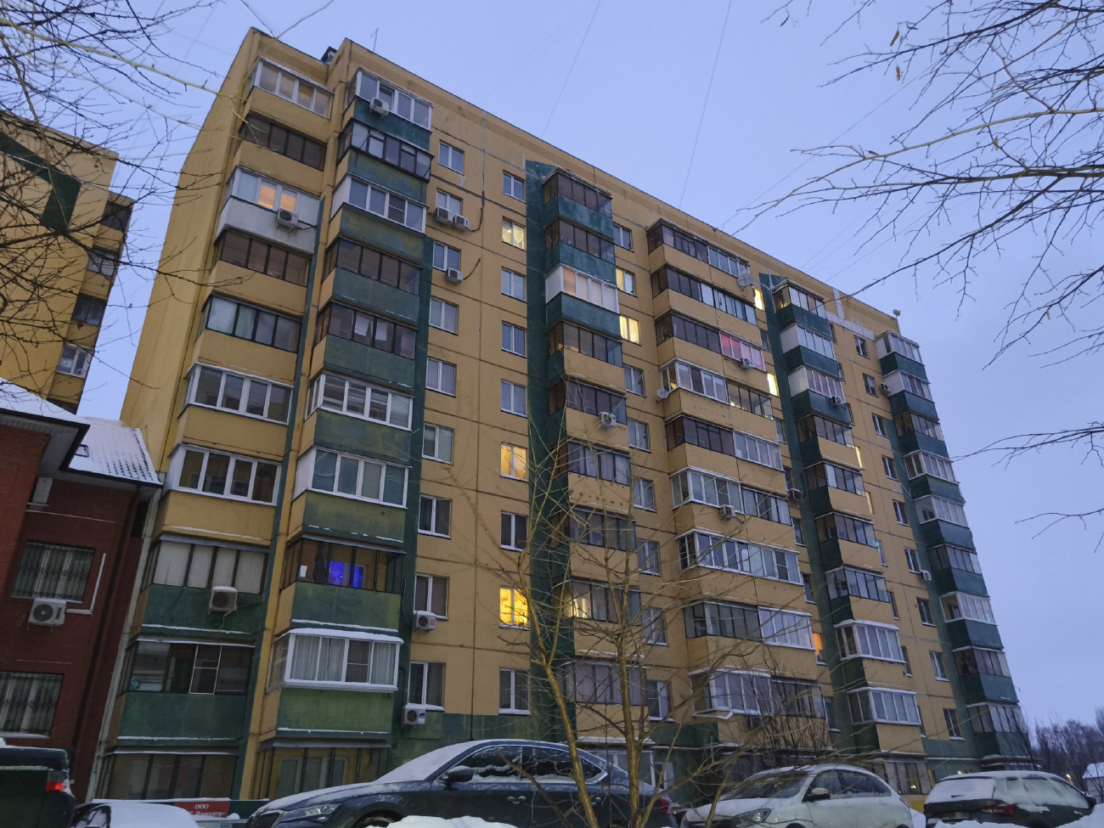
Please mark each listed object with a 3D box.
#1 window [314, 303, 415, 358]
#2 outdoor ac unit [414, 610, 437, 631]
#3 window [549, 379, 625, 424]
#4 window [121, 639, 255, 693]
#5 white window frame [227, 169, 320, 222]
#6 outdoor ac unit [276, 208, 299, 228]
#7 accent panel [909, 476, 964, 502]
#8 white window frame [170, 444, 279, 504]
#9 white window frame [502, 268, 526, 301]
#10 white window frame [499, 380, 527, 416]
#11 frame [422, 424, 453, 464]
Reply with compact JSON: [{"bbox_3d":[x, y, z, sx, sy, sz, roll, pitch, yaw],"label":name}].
[{"bbox_3d":[-6.456,-2.642,25.959,3.168,1.295,1.194,16,-32,-31],"label":"window"},{"bbox_3d":[-4.172,6.874,24.209,0.720,0.520,0.300,16,-32,-31],"label":"outdoor ac unit"},{"bbox_3d":[1.553,-0.286,30.665,3.203,1.305,1.185,16,-32,-31],"label":"window"},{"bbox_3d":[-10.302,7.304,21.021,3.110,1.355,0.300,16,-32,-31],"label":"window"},{"bbox_3d":[-10.815,-8.077,28.477,3.125,1.435,1.150,16,-31,-31],"label":"white window frame"},{"bbox_3d":[-9.750,-7.131,27.067,0.719,0.546,0.283,16,-32,-31],"label":"outdoor ac unit"},{"bbox_3d":[23.139,4.682,44.151,3.398,1.280,1.162,16,-32,-31],"label":"accent panel"},{"bbox_3d":[-10.238,2.004,23.175,3.115,1.466,0.204,16,-31,-31],"label":"white window frame"},{"bbox_3d":[-1.741,-5.850,33.201,1.261,1.423,0.150,16,-32,-31],"label":"white window frame"},{"bbox_3d":[-1.578,-0.677,30.396,1.191,1.394,0.153,16,-31,-31],"label":"white window frame"},{"bbox_3d":[-4.150,1.115,26.621,1.252,1.394,0.192,16,-32,-31],"label":"frame"}]

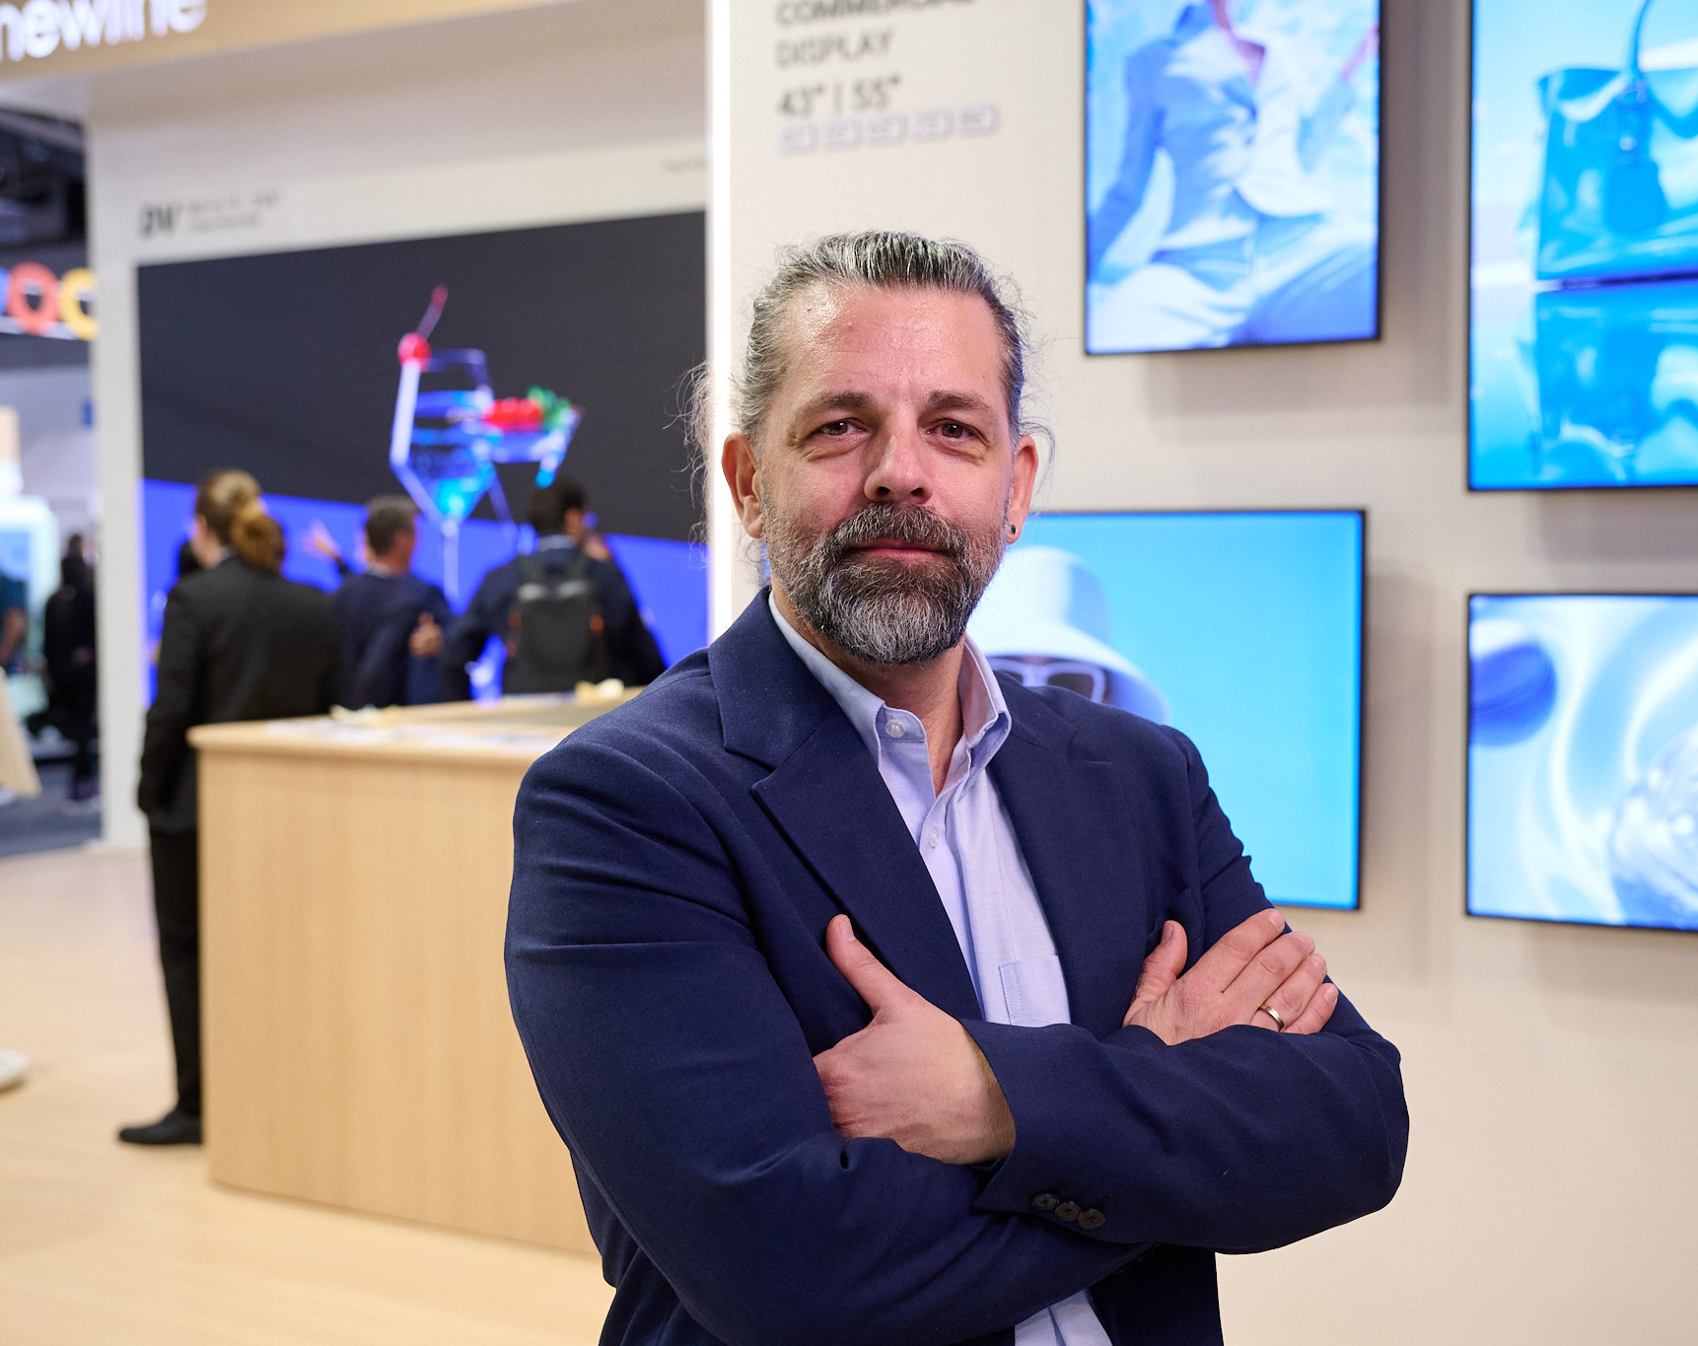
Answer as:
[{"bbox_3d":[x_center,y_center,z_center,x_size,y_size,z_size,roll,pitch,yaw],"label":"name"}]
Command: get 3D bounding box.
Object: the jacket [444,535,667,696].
[{"bbox_3d":[-1.031,-0.071,7.625,0.700,0.780,0.380,0,3,6],"label":"jacket"}]

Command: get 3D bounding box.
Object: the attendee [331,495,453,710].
[{"bbox_3d":[-1.555,0.267,7.421,0.480,1.750,0.340,1,3,28],"label":"attendee"}]

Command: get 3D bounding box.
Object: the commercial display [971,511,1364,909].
[{"bbox_3d":[0.379,0.055,4.162,1.230,0.705,0.060,1,3,29],"label":"commercial display"}]

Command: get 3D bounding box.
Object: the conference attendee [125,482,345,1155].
[{"bbox_3d":[-1.623,0.343,5.793,0.500,1.755,0.360,-2,3,-33],"label":"conference attendee"}]

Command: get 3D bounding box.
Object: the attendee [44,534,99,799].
[{"bbox_3d":[-4.806,0.009,13.615,0.380,1.700,0.460,-1,3,-15],"label":"attendee"}]

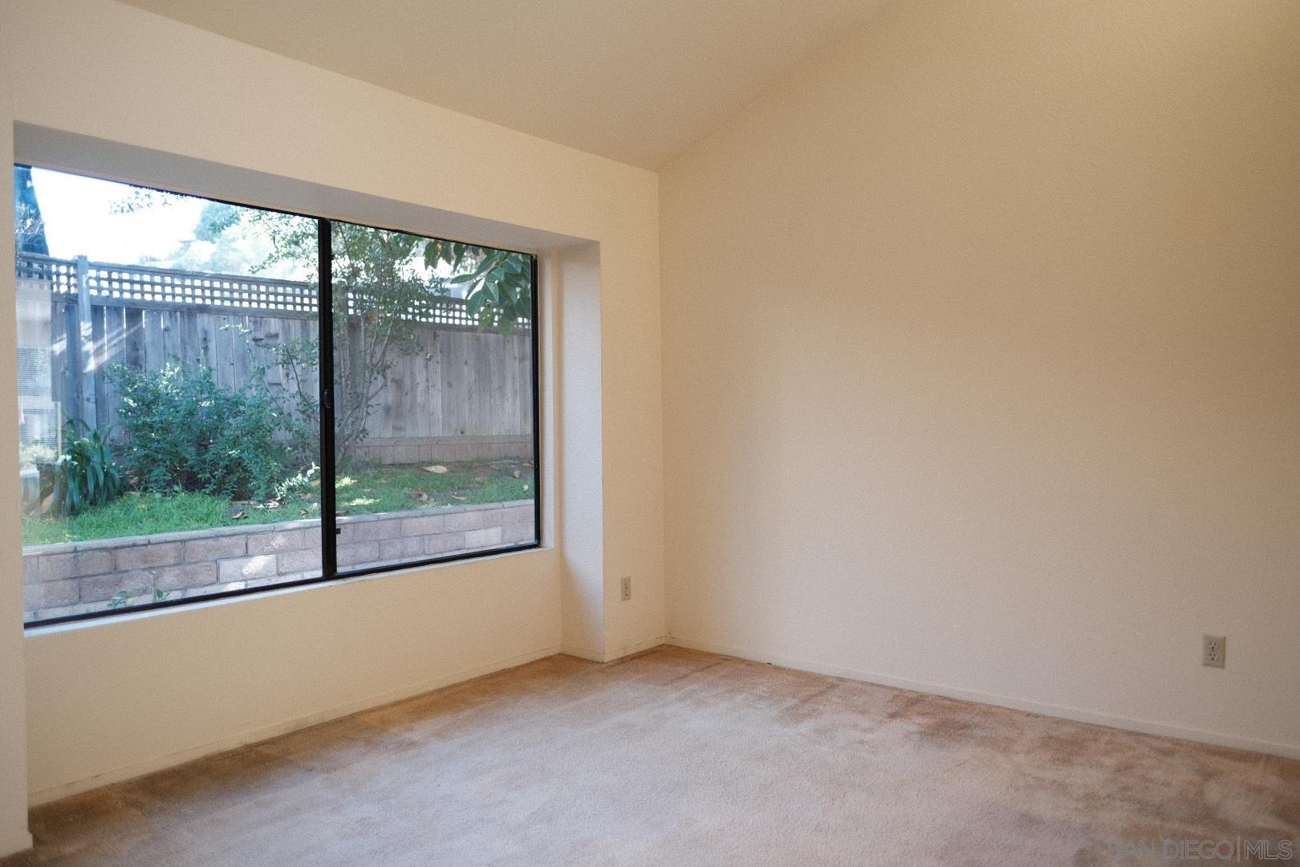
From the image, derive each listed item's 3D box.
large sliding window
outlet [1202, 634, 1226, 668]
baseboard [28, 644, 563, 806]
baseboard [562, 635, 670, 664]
[{"bbox_3d":[-1.346,-0.144,3.621,0.070,1.515,2.292,-1,1,40],"label":"large sliding window"},{"bbox_3d":[1.972,0.765,3.028,0.070,0.114,0.009,-1,1,40],"label":"outlet"},{"bbox_3d":[-1.220,1.125,3.548,0.014,0.051,2.349,-1,1,40],"label":"baseboard"},{"bbox_3d":[-0.187,1.100,4.514,0.317,0.051,0.468,-1,1,40],"label":"baseboard"}]

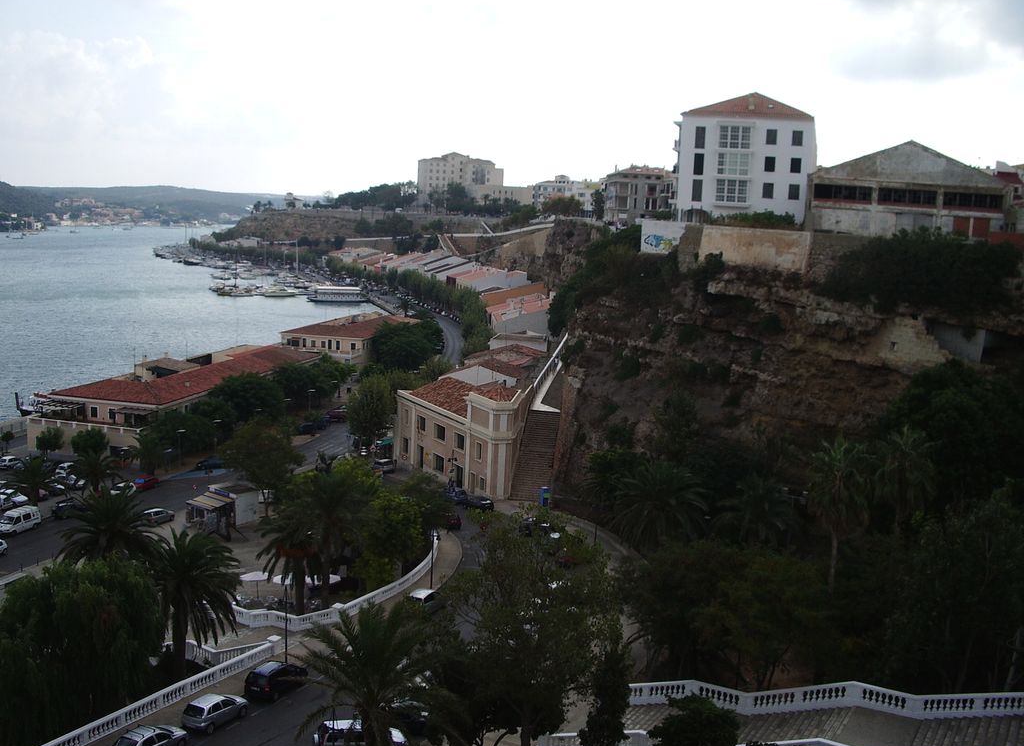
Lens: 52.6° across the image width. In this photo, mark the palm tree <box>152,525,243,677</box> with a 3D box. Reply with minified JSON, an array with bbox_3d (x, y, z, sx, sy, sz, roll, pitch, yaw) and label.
[{"bbox_3d":[-20.920,15.708,68.221,5.900,10.490,5.900,2,9,0],"label":"palm tree"}]

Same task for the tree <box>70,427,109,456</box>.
[{"bbox_3d":[-49.909,8.501,122.188,4.377,3.980,4.377,2,8,0],"label":"tree"}]

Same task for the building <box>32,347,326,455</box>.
[{"bbox_3d":[-53.920,2.560,177.330,19.000,10.100,65.000,4,8,11],"label":"building"}]

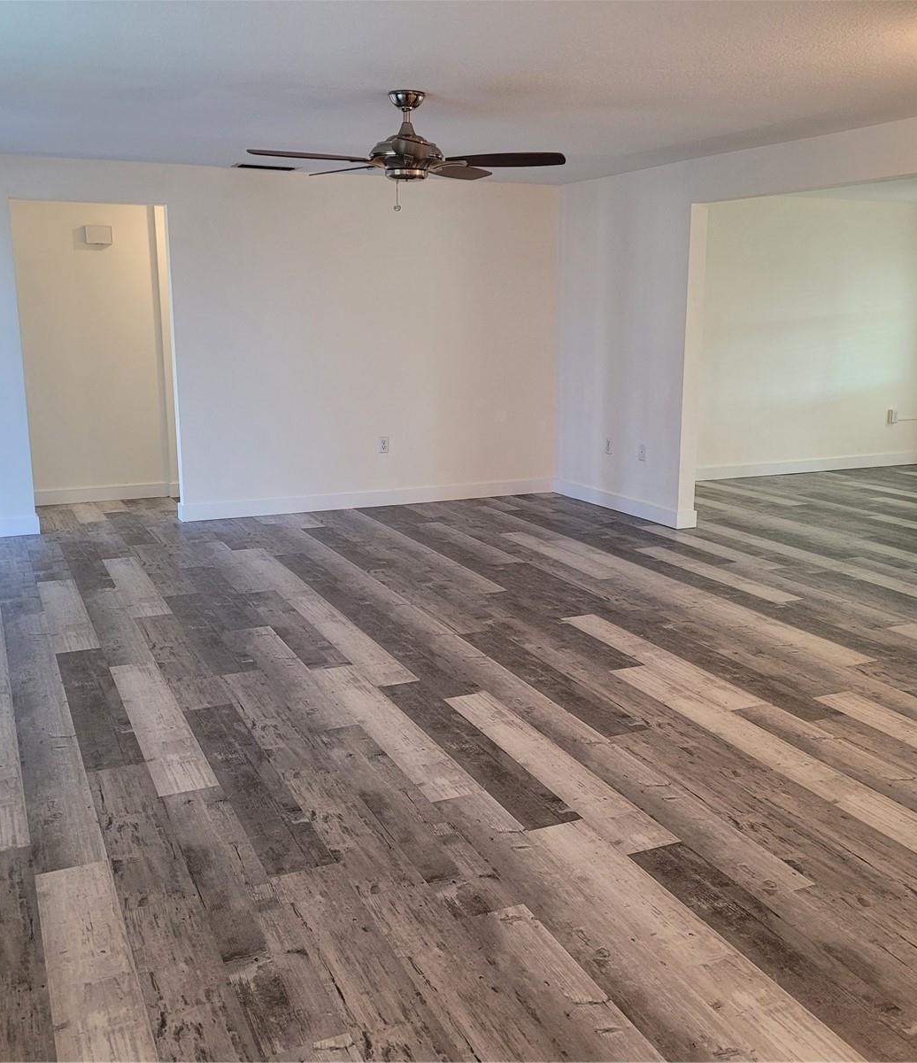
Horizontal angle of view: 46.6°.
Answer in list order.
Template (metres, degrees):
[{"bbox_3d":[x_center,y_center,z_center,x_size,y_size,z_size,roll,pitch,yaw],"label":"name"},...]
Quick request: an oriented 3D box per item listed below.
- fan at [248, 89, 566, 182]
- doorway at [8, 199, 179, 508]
[{"bbox_3d":[-0.211,-1.645,4.416,1.310,0.330,1.280,-1,12,-6],"label":"fan"},{"bbox_3d":[-2.276,-1.025,6.763,0.915,2.030,0.130,-5,13,-24],"label":"doorway"}]

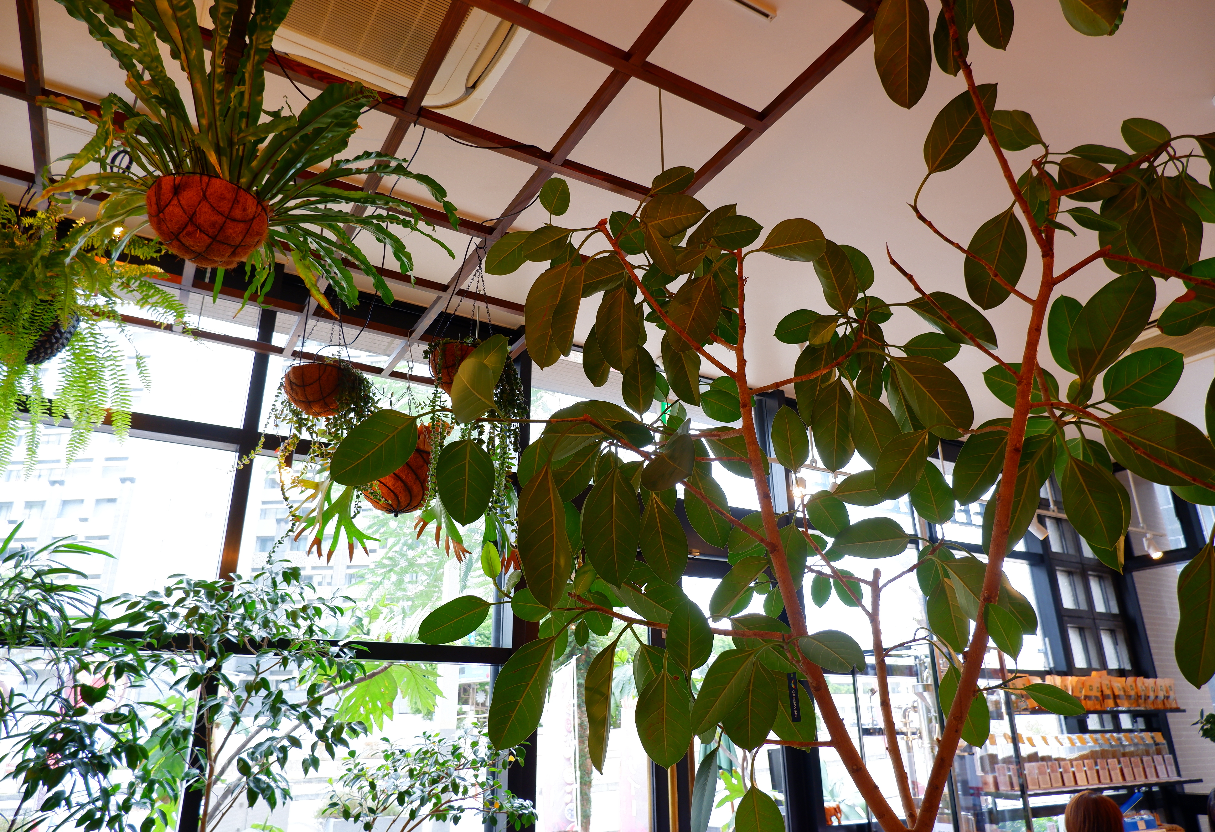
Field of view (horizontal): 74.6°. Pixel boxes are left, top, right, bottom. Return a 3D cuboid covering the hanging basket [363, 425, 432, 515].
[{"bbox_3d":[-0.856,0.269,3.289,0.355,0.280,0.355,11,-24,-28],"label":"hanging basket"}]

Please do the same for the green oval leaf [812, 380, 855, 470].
[{"bbox_3d":[0.345,0.013,1.200,0.065,0.141,0.040,3,0,16],"label":"green oval leaf"}]

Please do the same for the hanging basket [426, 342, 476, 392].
[{"bbox_3d":[-0.460,-0.120,2.695,0.295,0.180,0.295,11,-24,-28],"label":"hanging basket"}]

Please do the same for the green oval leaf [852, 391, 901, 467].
[{"bbox_3d":[0.401,0.026,1.200,0.069,0.143,0.040,-24,0,16],"label":"green oval leaf"}]

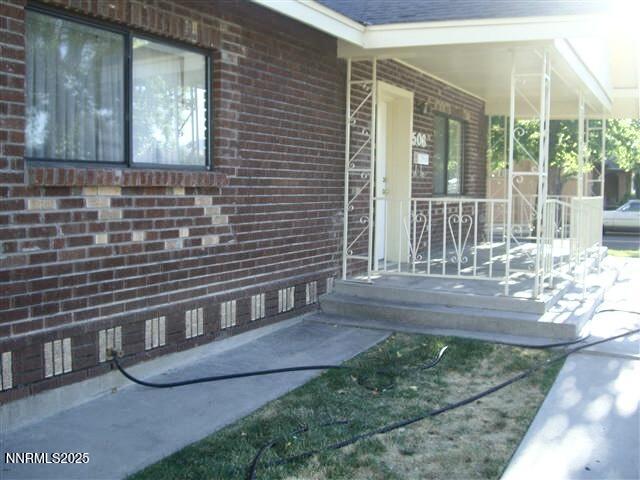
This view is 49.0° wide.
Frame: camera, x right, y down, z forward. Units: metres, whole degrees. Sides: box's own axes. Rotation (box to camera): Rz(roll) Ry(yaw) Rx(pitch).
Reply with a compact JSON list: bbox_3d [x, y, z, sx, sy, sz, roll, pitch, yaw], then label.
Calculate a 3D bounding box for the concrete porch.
[{"bbox_3d":[2.297,0.482,8.741,2.414,0.279,5.184,3,5,28],"label":"concrete porch"}]

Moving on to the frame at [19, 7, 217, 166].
[{"bbox_3d":[-1.270,-0.940,4.652,0.071,0.910,1.776,3,5,28],"label":"frame"}]

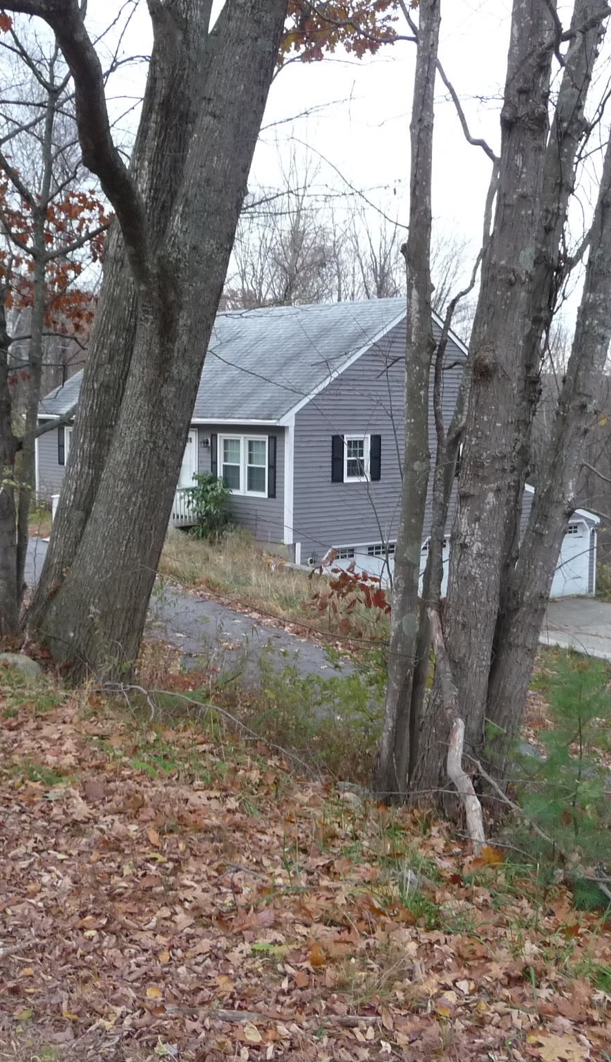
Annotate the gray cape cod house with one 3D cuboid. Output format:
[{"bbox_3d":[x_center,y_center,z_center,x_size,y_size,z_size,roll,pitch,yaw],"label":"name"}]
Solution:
[{"bbox_3d":[0.307,-2.233,33.527,12.828,8.154,11.264,-5,9,-43],"label":"gray cape cod house"}]

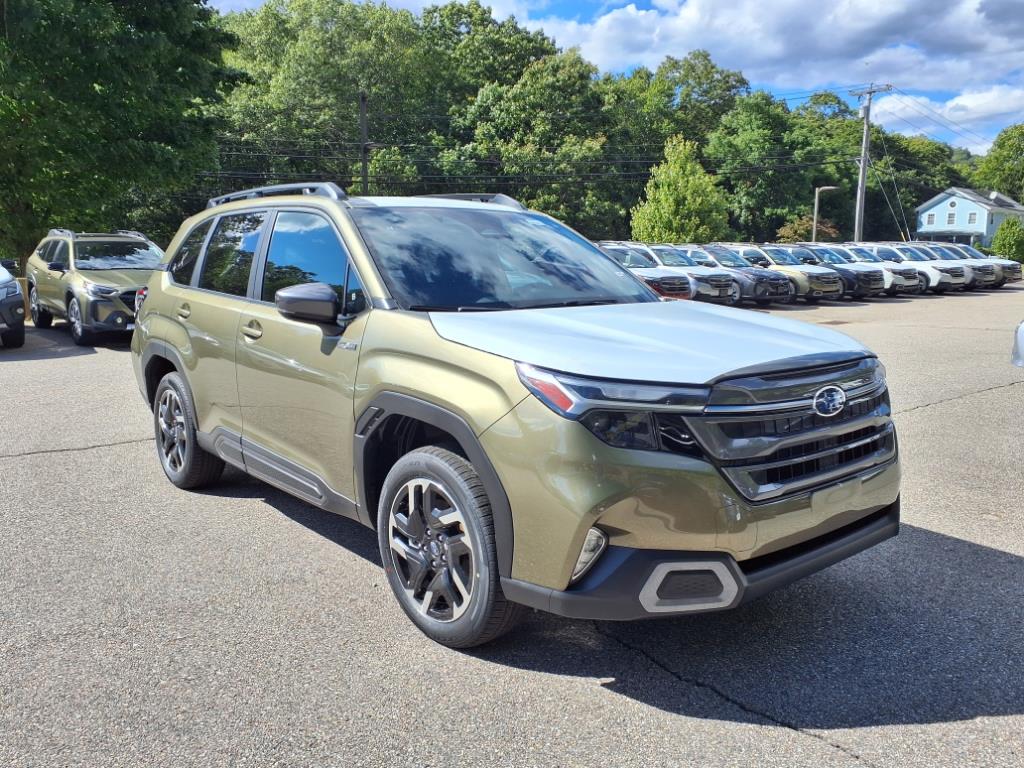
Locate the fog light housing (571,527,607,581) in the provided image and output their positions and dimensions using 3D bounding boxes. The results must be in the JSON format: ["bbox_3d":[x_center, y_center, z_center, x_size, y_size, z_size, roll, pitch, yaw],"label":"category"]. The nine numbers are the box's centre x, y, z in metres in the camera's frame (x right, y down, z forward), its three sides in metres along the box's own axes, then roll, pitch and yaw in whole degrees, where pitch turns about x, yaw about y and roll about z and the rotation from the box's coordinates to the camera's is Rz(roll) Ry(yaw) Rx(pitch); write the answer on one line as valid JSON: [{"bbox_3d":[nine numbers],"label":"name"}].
[{"bbox_3d":[0.229,0.495,2.301,0.125,0.165,0.110,-7,11,-40],"label":"fog light housing"}]

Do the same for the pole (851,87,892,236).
[{"bbox_3d":[18.366,-10.297,41.727,0.400,10.360,2.400,-8,11,-44],"label":"pole"}]

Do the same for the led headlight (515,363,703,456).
[{"bbox_3d":[0.278,0.073,2.323,0.360,0.260,0.540,-7,11,-40],"label":"led headlight"}]

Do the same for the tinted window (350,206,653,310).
[{"bbox_3d":[-0.047,-0.607,3.682,1.470,0.150,0.820,-7,43,-40],"label":"tinted window"}]

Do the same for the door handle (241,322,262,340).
[{"bbox_3d":[-1.232,-0.252,3.763,0.055,0.085,0.230,-7,11,-40],"label":"door handle"}]

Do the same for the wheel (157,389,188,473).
[{"bbox_3d":[-1.968,0.276,4.812,0.200,0.500,0.500,-7,11,-40],"label":"wheel"}]

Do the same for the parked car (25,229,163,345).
[{"bbox_3d":[-6.570,-1.700,13.050,1.880,1.690,4.870,-7,11,-41],"label":"parked car"}]

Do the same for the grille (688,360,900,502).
[{"bbox_3d":[0.961,0.119,2.603,1.170,0.390,0.190,-7,11,-40],"label":"grille"}]

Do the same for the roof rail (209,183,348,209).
[{"bbox_3d":[-1.305,-0.980,4.261,0.090,0.130,1.700,-7,11,-40],"label":"roof rail"}]

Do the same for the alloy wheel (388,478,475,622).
[{"bbox_3d":[-0.223,0.564,2.812,0.190,0.495,0.495,-7,11,-40],"label":"alloy wheel"}]

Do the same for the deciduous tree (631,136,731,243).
[{"bbox_3d":[7.160,-7.432,34.513,4.300,6.380,4.300,0,9,0],"label":"deciduous tree"}]

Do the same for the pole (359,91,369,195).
[{"bbox_3d":[-8.149,-10.787,44.755,0.320,10.760,0.320,-7,11,-40],"label":"pole"}]

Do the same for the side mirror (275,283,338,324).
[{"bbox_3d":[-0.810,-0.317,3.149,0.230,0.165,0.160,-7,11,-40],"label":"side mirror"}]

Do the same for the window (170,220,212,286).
[{"bbox_3d":[-1.871,-0.764,4.640,0.060,0.370,0.440,15,-4,-41],"label":"window"}]

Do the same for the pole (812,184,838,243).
[{"bbox_3d":[16.083,-7.745,41.390,1.300,4.850,0.300,6,11,30],"label":"pole"}]

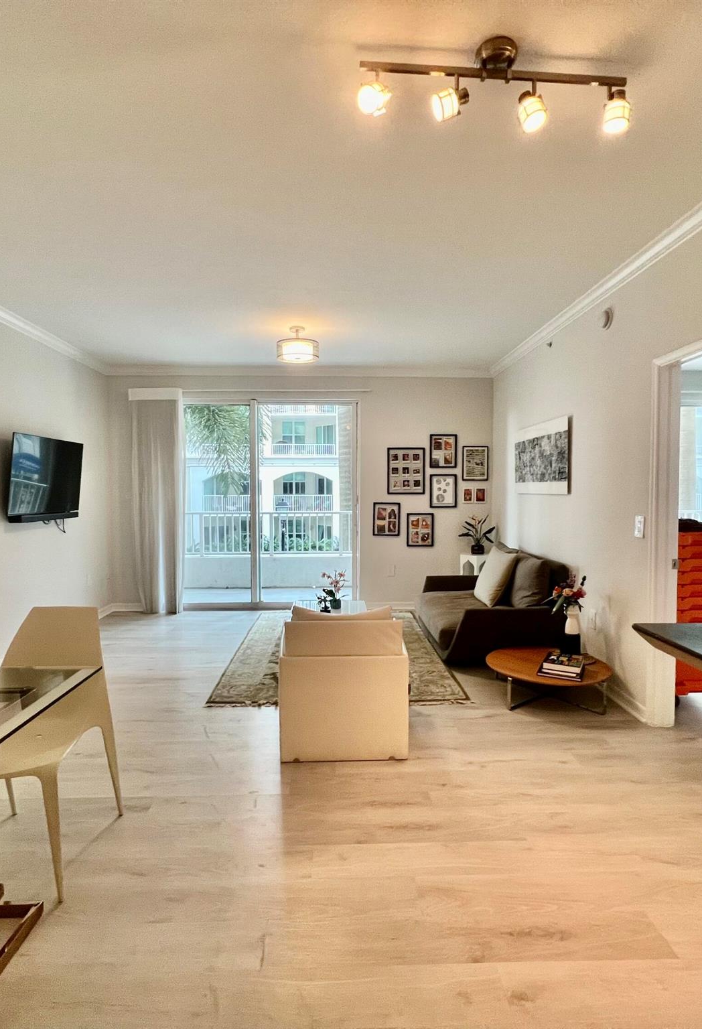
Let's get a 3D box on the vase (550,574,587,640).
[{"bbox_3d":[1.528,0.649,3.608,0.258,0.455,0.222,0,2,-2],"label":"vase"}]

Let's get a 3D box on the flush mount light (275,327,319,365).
[{"bbox_3d":[-0.450,-1.435,4.355,0.355,0.250,0.355,0,3,-2],"label":"flush mount light"}]

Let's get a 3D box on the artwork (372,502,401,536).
[{"bbox_3d":[0.416,0.058,5.925,0.315,0.386,0.022,0,3,-2],"label":"artwork"}]

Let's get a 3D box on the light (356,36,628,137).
[{"bbox_3d":[0.459,-1.349,1.635,0.879,0.237,0.172,0,2,-5],"label":"light"}]

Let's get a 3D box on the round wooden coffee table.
[{"bbox_3d":[1.305,1.107,3.444,0.785,0.226,0.785,0,3,0],"label":"round wooden coffee table"}]

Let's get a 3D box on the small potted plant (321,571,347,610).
[{"bbox_3d":[-0.152,0.716,4.880,0.263,0.379,0.202,0,2,-2],"label":"small potted plant"}]

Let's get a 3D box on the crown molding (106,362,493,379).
[{"bbox_3d":[-0.540,-1.606,5.788,4.368,0.100,0.090,0,3,-2],"label":"crown molding"}]

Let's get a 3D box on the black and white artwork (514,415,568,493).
[{"bbox_3d":[1.661,-0.488,4.540,0.035,0.596,1.187,0,3,-2],"label":"black and white artwork"}]

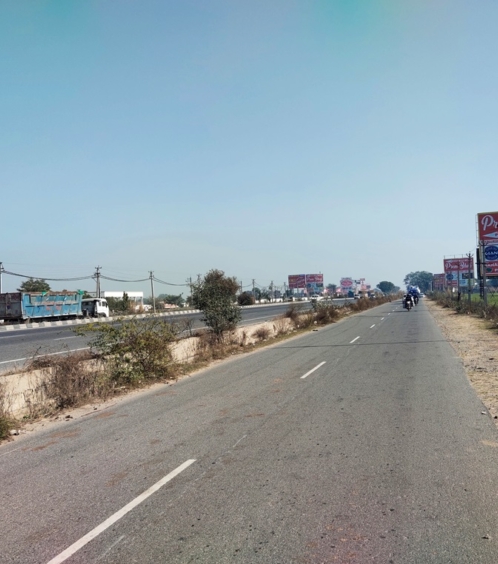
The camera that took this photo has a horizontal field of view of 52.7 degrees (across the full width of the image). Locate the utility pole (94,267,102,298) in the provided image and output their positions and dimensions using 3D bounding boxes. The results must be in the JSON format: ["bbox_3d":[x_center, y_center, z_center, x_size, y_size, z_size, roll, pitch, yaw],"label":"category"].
[{"bbox_3d":[-21.774,1.540,72.890,1.200,7.450,0.400,-2,-2,19],"label":"utility pole"}]

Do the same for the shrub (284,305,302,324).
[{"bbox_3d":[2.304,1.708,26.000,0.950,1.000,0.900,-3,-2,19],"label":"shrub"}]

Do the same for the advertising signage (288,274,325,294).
[{"bbox_3d":[28.753,0.853,252.000,17.400,9.000,0.600,-2,-2,19],"label":"advertising signage"}]

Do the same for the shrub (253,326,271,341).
[{"bbox_3d":[0.518,2.133,20.800,0.750,0.580,0.700,-2,-2,0],"label":"shrub"}]

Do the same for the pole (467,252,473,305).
[{"bbox_3d":[34.801,-0.480,78.876,1.050,8.330,0.350,-2,-2,19],"label":"pole"}]

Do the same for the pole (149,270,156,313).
[{"bbox_3d":[-13.676,1.668,71.755,0.900,6.490,0.450,-3,-2,19],"label":"pole"}]

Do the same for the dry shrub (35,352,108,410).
[{"bbox_3d":[-3.376,1.889,9.580,0.850,1.020,1.500,-2,-2,19],"label":"dry shrub"}]

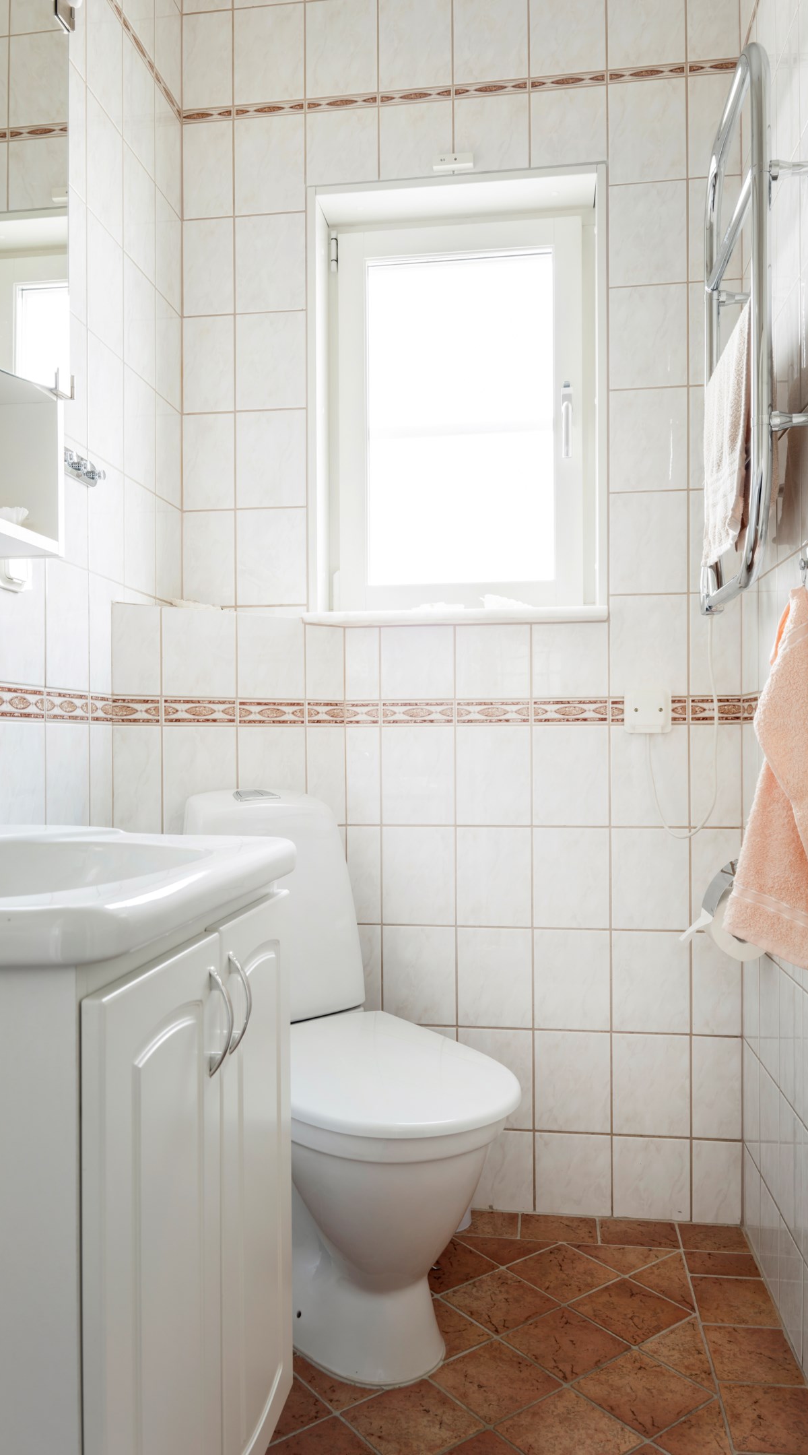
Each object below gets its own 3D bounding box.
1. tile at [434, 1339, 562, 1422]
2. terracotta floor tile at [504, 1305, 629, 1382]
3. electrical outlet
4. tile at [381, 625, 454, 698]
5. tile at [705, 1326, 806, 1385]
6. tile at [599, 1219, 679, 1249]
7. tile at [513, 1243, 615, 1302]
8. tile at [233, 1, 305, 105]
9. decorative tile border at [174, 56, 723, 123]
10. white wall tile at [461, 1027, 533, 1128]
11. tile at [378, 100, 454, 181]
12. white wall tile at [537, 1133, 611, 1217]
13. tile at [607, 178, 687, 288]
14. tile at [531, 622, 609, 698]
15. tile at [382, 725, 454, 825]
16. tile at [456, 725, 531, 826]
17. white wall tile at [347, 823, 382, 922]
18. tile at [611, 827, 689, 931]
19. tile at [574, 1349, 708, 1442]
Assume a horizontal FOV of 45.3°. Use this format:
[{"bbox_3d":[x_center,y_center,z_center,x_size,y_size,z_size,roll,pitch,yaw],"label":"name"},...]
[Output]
[{"bbox_3d":[0.133,0.971,1.437,0.143,0.010,0.143,0,0,-37],"label":"tile"},{"bbox_3d":[0.252,0.962,1.507,0.142,0.009,0.142,0,0,-37],"label":"terracotta floor tile"},{"bbox_3d":[0.477,-0.032,1.894,0.090,0.087,0.030,0,0,8],"label":"electrical outlet"},{"bbox_3d":[0.029,-0.130,1.962,0.150,0.149,0.009,0,0,8],"label":"tile"},{"bbox_3d":[0.535,0.969,1.490,0.127,0.010,0.138,0,0,8],"label":"tile"},{"bbox_3d":[0.447,0.968,1.845,0.147,0.010,0.094,0,0,8],"label":"tile"},{"bbox_3d":[0.281,0.962,1.703,0.142,0.009,0.142,0,0,-37],"label":"tile"},{"bbox_3d":[-0.277,-1.386,2.002,0.149,0.197,0.010,0,0,8],"label":"tile"},{"bbox_3d":[0.092,-1.274,1.952,1.120,0.025,0.010,0,0,8],"label":"decorative tile border"},{"bbox_3d":[0.184,0.702,1.944,0.149,0.199,0.010,0,0,8],"label":"white wall tile"},{"bbox_3d":[0.024,-1.194,1.976,0.149,0.150,0.010,0,0,8],"label":"tile"},{"bbox_3d":[0.335,0.883,1.924,0.149,0.159,0.010,0,0,8],"label":"white wall tile"},{"bbox_3d":[0.480,-0.972,1.915,0.149,0.198,0.010,0,0,8],"label":"tile"},{"bbox_3d":[0.331,-0.132,1.921,0.149,0.145,0.010,0,0,8],"label":"tile"},{"bbox_3d":[0.030,0.097,1.957,0.149,0.199,0.009,0,0,8],"label":"tile"},{"bbox_3d":[0.180,0.097,1.935,0.149,0.199,0.009,0,0,8],"label":"tile"},{"bbox_3d":[-0.080,0.300,1.980,0.070,0.199,0.010,0,0,8],"label":"white wall tile"},{"bbox_3d":[0.485,0.298,1.912,0.149,0.199,0.010,0,0,8],"label":"tile"},{"bbox_3d":[0.345,0.970,1.408,0.144,0.010,0.144,0,0,-37],"label":"tile"}]

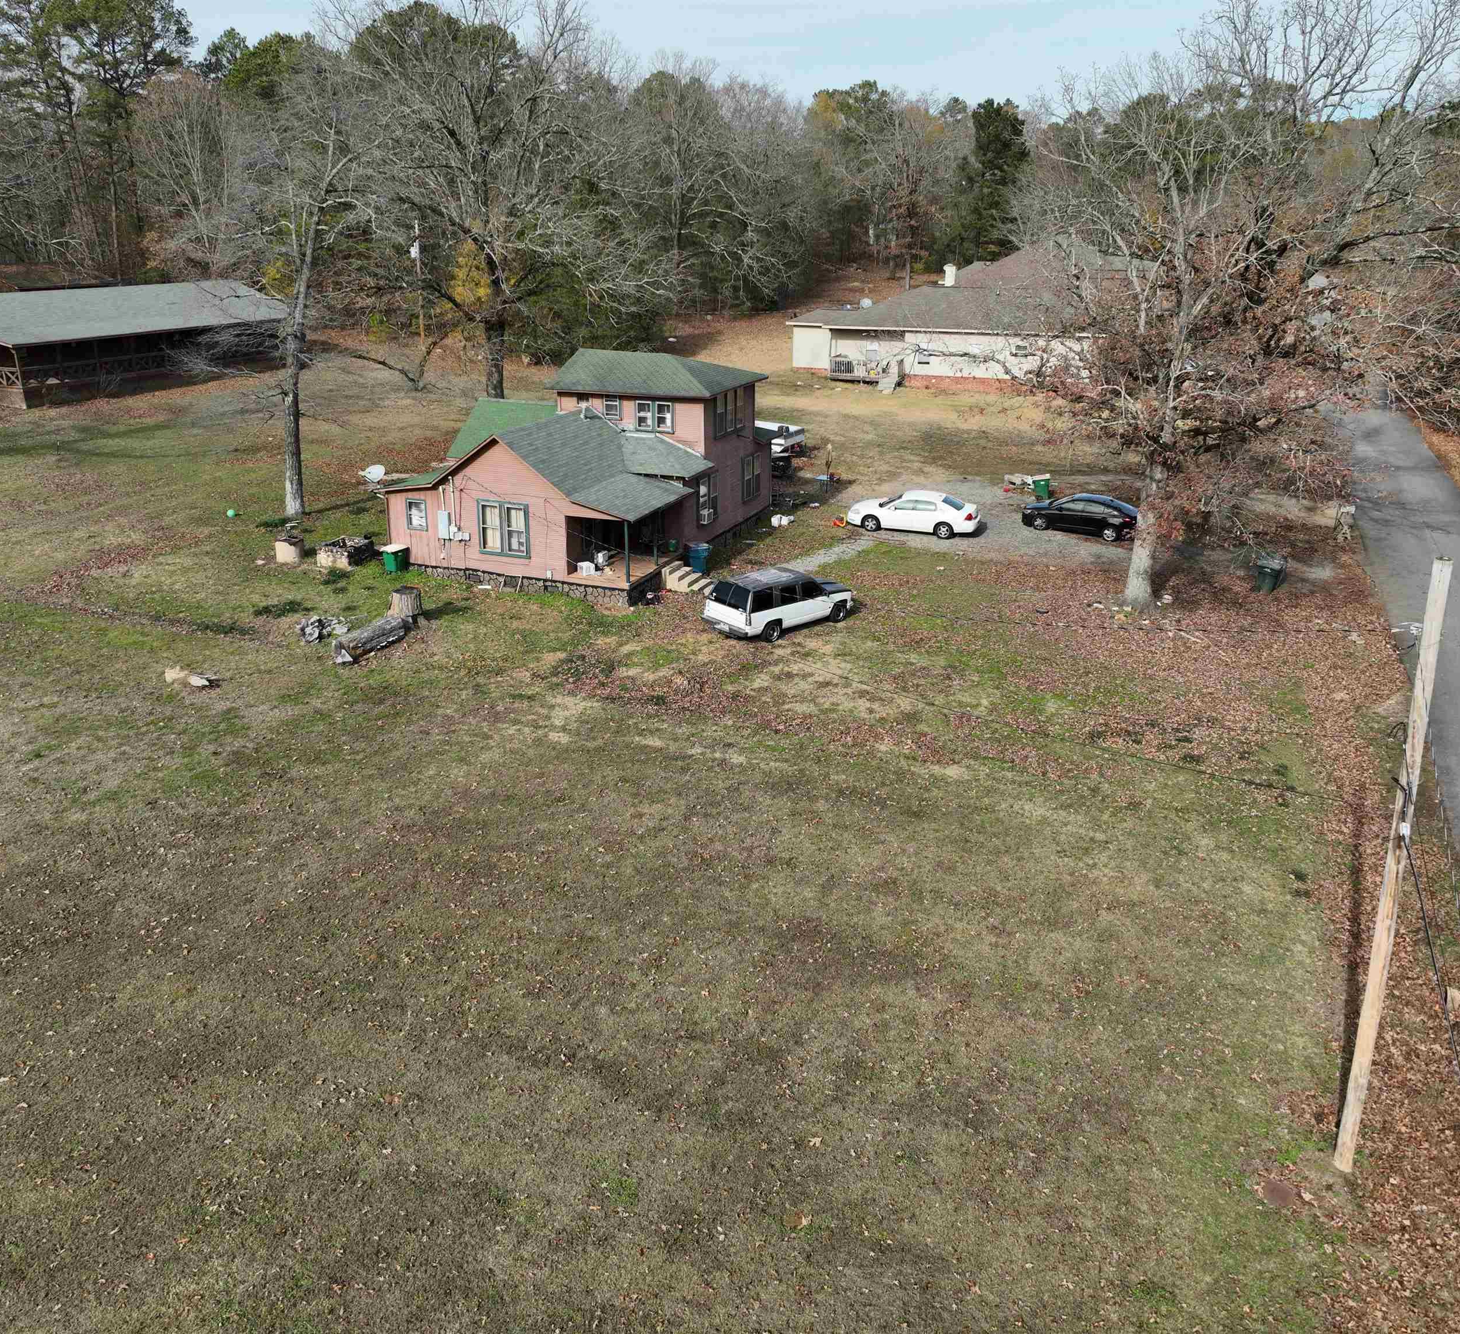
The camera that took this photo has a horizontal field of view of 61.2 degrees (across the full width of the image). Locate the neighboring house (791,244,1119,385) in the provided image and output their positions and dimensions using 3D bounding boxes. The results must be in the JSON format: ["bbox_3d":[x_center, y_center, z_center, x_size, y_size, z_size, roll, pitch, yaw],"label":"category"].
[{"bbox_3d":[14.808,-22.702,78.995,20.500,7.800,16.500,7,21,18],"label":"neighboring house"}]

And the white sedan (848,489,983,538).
[{"bbox_3d":[7.179,-6.053,48.374,5.080,1.480,1.850,6,21,15],"label":"white sedan"}]

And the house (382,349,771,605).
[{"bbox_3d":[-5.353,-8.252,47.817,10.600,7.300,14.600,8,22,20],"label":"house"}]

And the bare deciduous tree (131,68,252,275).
[{"bbox_3d":[-44.500,-39.677,102.606,10.000,18.000,9.500,0,20,0],"label":"bare deciduous tree"}]

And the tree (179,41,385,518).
[{"bbox_3d":[-16.700,-14.258,47.187,8.200,17.400,8.000,0,20,0],"label":"tree"}]

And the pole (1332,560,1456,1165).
[{"bbox_3d":[8.812,3.029,16.522,0.280,9.230,0.280,-2,20,1],"label":"pole"}]

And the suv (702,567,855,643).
[{"bbox_3d":[1.697,-2.177,39.439,5.100,1.820,1.950,-18,27,-39],"label":"suv"}]

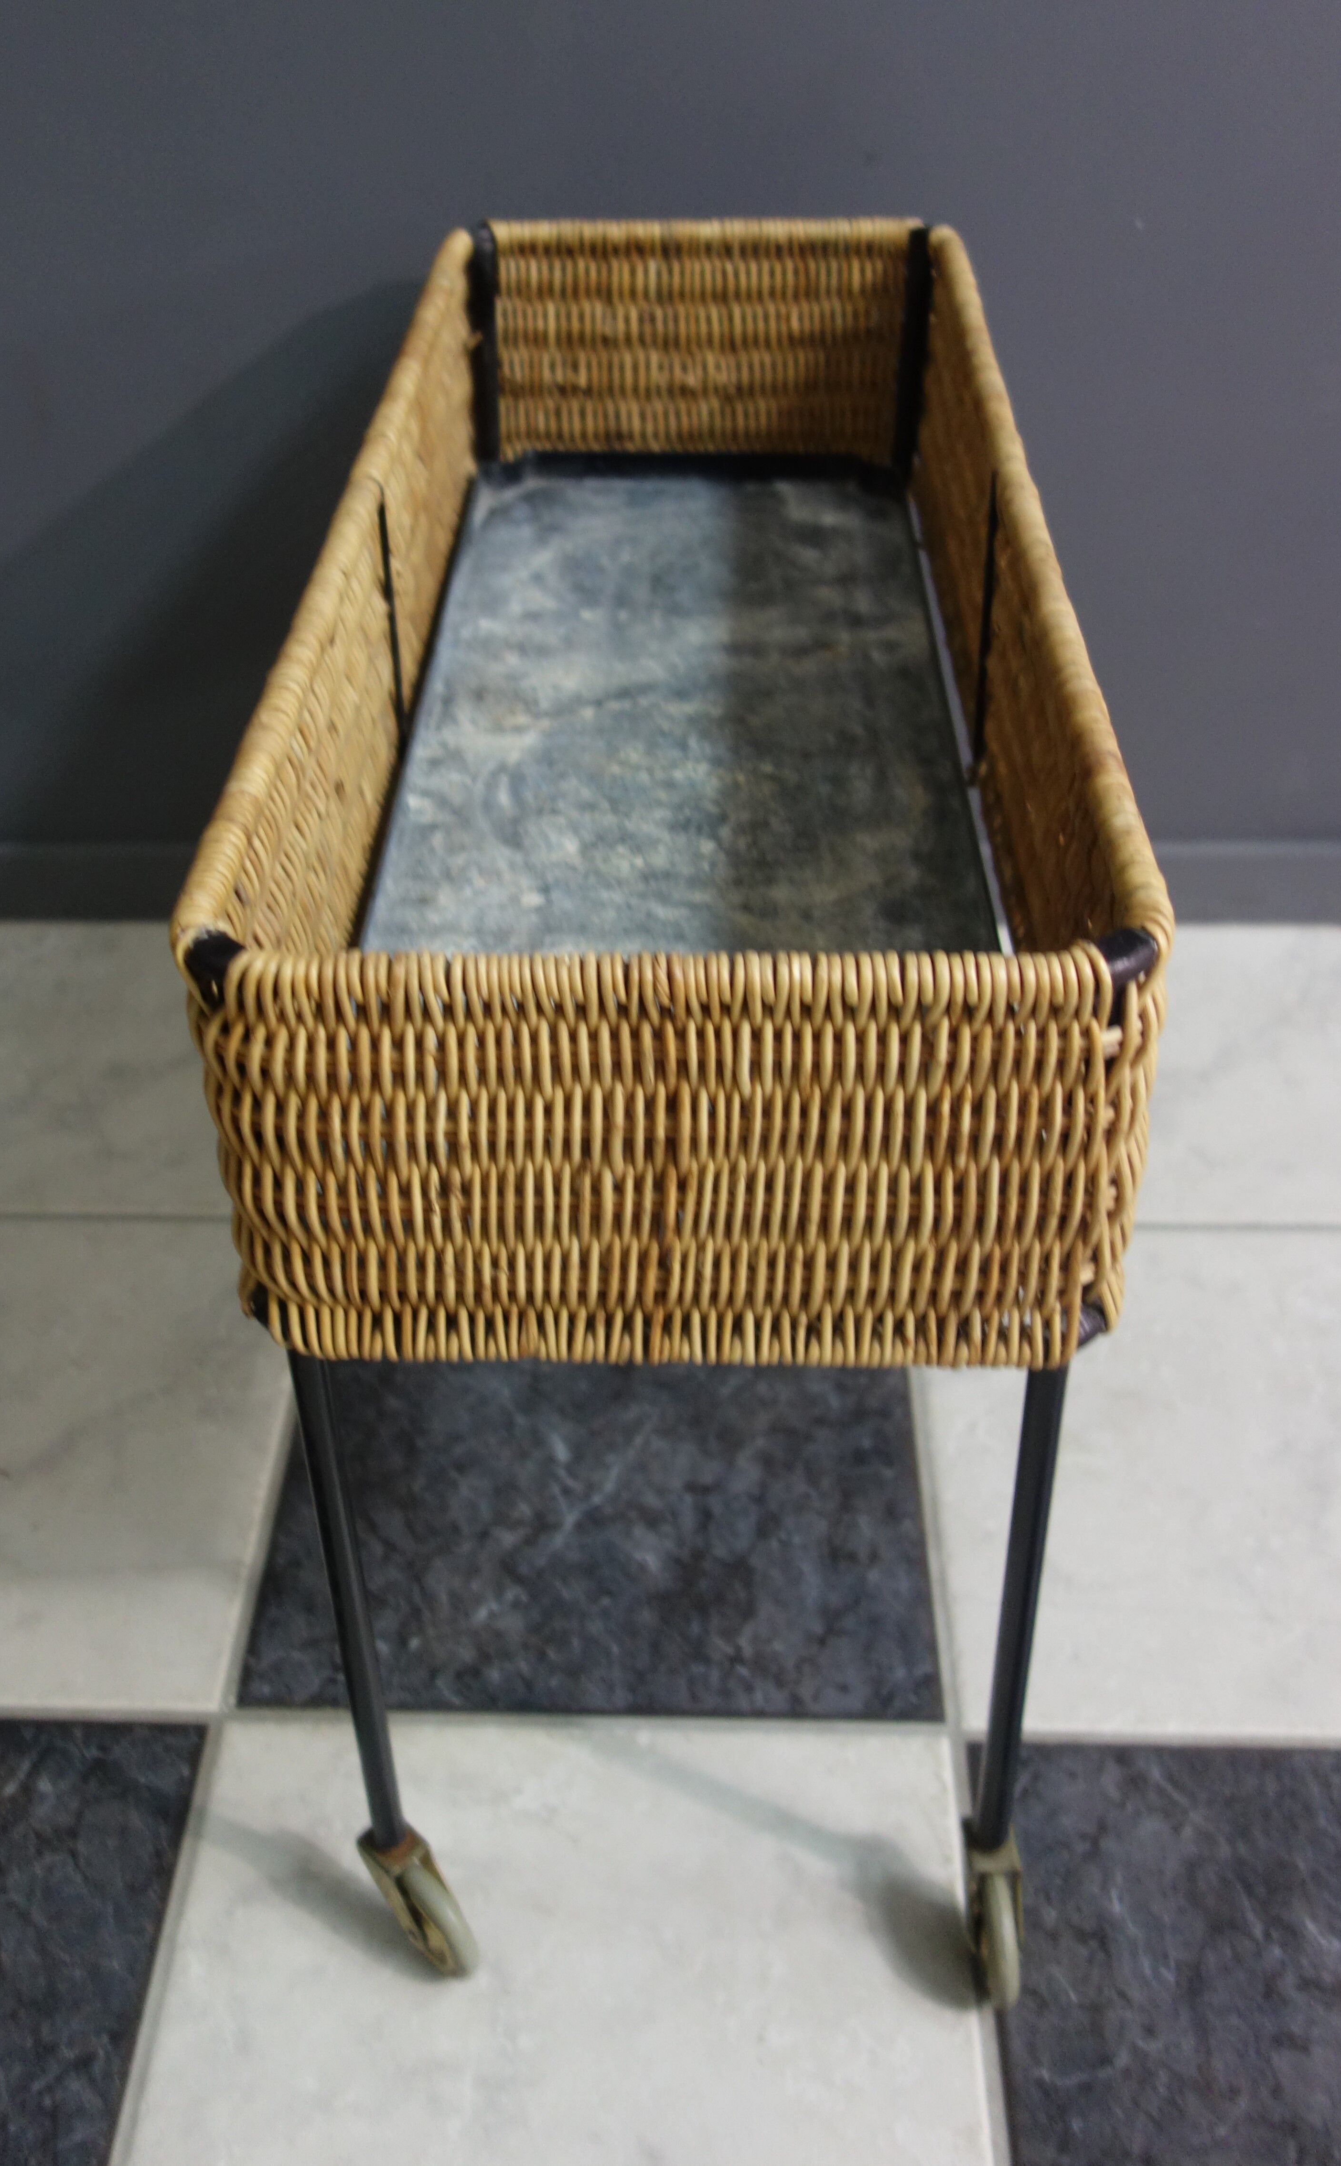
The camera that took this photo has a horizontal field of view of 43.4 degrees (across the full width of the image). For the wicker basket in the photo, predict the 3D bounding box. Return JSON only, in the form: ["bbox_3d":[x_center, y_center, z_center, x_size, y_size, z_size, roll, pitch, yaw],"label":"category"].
[{"bbox_3d":[0.013,-0.223,0.850,0.305,0.183,0.760,0,42,2],"label":"wicker basket"}]

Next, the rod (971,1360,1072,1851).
[{"bbox_3d":[0.152,0.241,0.738,0.016,0.355,0.016,-1,37,4],"label":"rod"}]

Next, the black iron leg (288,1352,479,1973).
[{"bbox_3d":[-0.126,0.281,0.763,0.065,0.442,0.040,2,37,1],"label":"black iron leg"}]

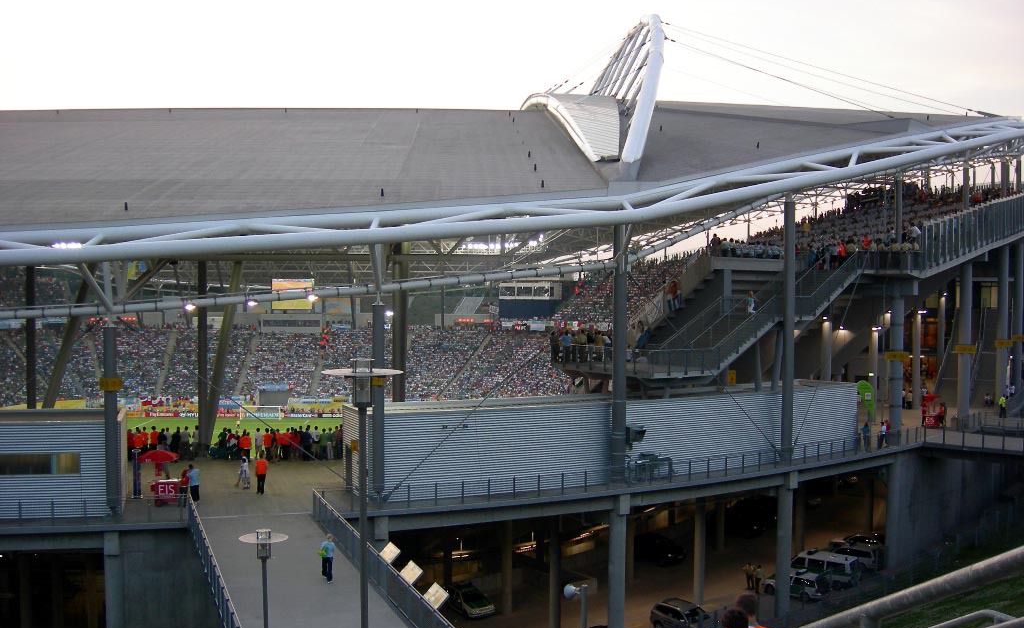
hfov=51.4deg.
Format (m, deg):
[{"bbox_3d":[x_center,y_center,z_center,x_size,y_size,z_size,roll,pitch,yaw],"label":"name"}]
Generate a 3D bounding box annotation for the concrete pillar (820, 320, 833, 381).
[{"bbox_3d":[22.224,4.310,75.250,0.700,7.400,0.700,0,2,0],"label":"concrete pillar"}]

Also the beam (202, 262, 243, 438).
[{"bbox_3d":[-17.193,2.116,63.650,0.600,12.426,0.600,3,-22,0],"label":"beam"}]

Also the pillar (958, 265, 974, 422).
[{"bbox_3d":[33.643,2.151,79.000,0.860,11.647,0.860,1,2,23],"label":"pillar"}]

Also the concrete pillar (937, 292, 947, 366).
[{"bbox_3d":[37.465,2.576,93.000,0.680,8.908,0.680,1,2,22],"label":"concrete pillar"}]

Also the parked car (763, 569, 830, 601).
[{"bbox_3d":[17.750,16.731,66.972,1.800,1.560,4.600,-2,3,-42],"label":"parked car"}]

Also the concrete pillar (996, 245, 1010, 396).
[{"bbox_3d":[41.049,1.022,89.119,0.800,13.000,0.800,0,2,0],"label":"concrete pillar"}]

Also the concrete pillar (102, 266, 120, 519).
[{"bbox_3d":[-17.827,3.294,47.400,0.600,11.080,0.600,0,2,-21],"label":"concrete pillar"}]

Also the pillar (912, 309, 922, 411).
[{"bbox_3d":[33.067,3.636,87.000,0.670,8.170,0.670,1,2,21],"label":"pillar"}]

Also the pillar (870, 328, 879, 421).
[{"bbox_3d":[26.980,4.454,79.259,0.600,6.900,0.600,0,2,0],"label":"pillar"}]

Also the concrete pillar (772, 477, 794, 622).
[{"bbox_3d":[15.325,13.156,60.000,0.830,8.110,0.830,0,2,0],"label":"concrete pillar"}]

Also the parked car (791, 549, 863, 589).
[{"bbox_3d":[20.660,17.258,71.800,4.800,1.980,1.850,1,2,35],"label":"parked car"}]

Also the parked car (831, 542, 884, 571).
[{"bbox_3d":[24.651,17.523,77.972,4.600,1.500,1.780,2,3,36],"label":"parked car"}]

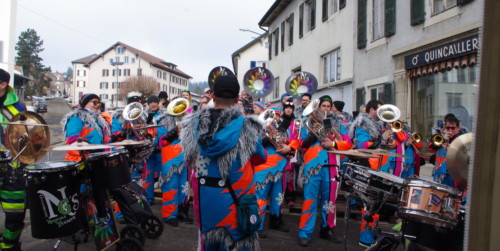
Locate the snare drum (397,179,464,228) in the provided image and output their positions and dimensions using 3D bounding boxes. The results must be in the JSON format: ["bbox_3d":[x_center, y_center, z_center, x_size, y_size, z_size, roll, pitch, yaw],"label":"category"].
[{"bbox_3d":[1.233,0.521,2.550,0.375,0.210,0.375,11,-12,16],"label":"snare drum"}]

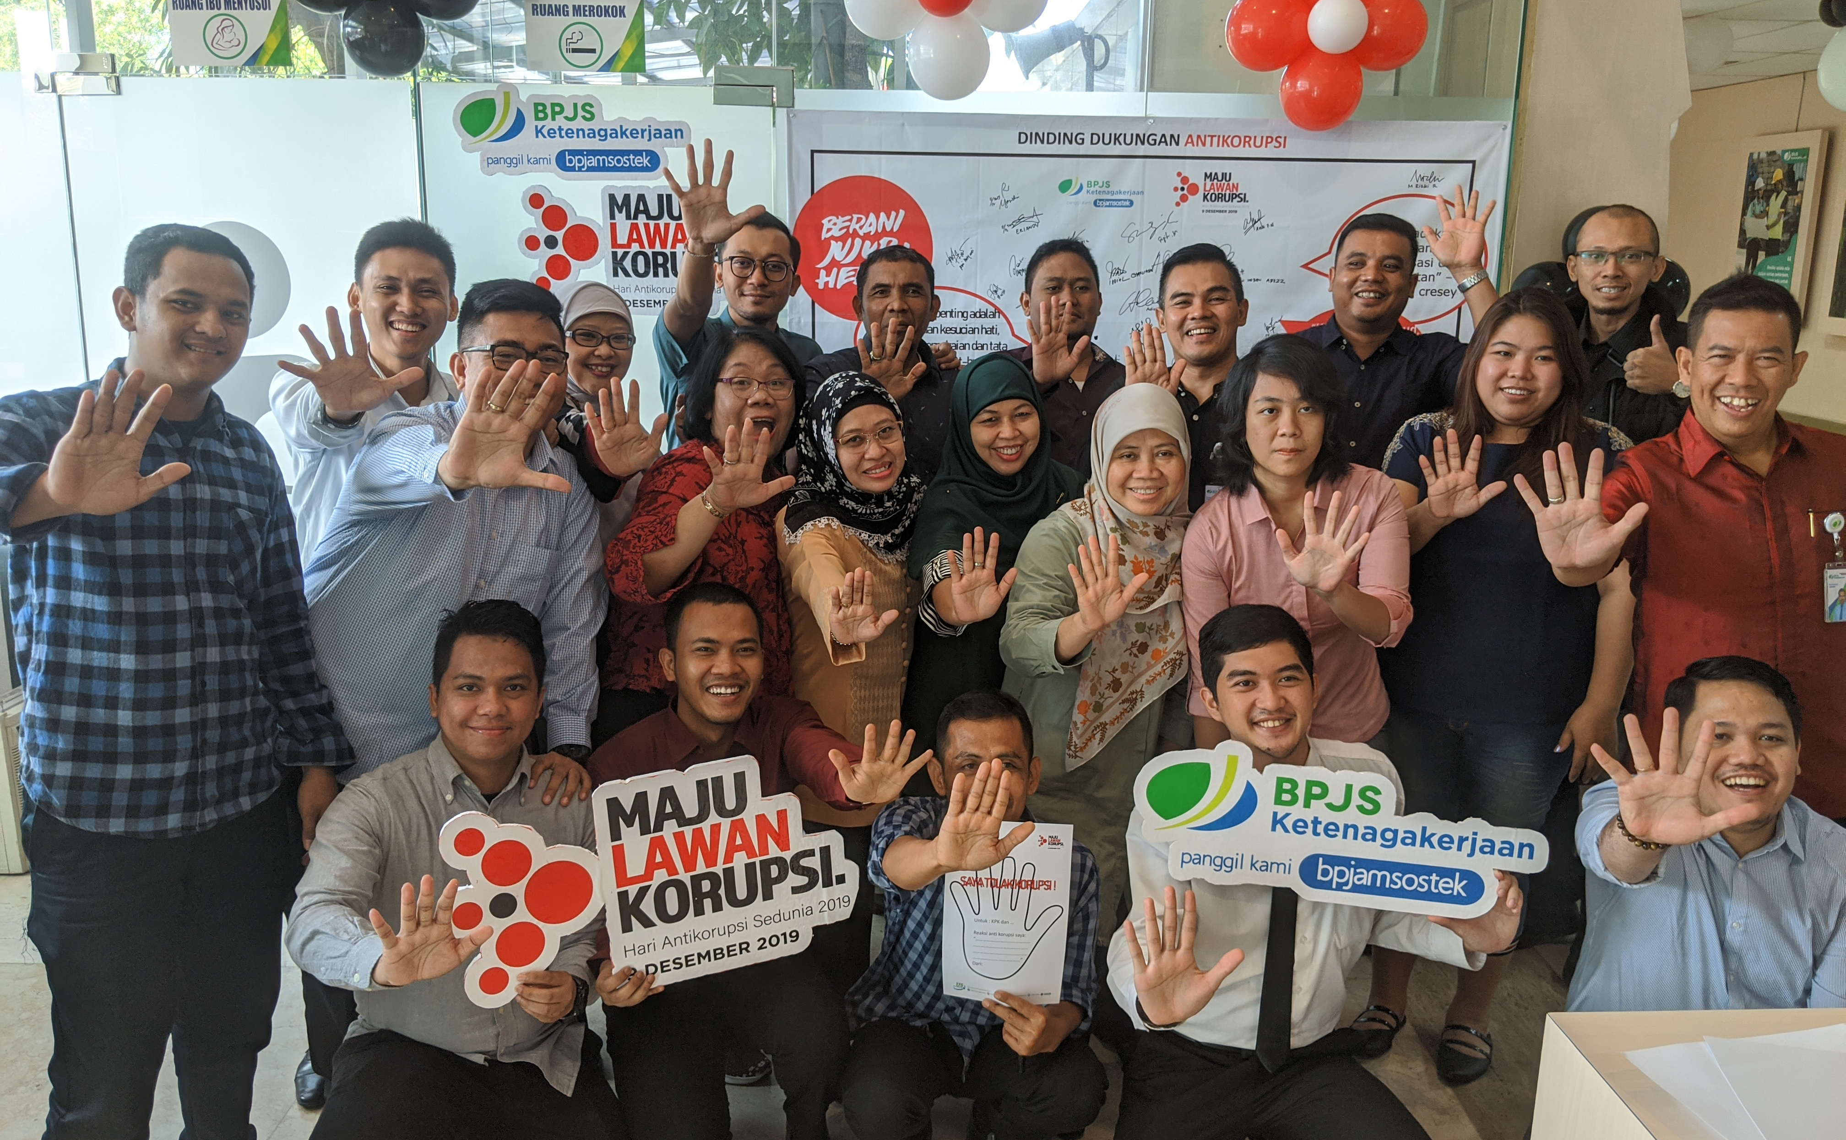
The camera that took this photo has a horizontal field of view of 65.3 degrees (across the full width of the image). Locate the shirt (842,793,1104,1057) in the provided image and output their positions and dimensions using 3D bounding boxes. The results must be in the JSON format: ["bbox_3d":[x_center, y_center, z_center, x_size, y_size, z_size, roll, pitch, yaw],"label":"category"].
[{"bbox_3d":[0.080,0.580,2.555,0.430,0.460,0.400,1,12,0],"label":"shirt"}]

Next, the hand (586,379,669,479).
[{"bbox_3d":[-0.496,-0.237,2.420,0.140,0.168,0.060,-5,9,-2],"label":"hand"}]

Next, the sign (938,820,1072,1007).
[{"bbox_3d":[0.141,0.580,2.450,0.210,0.296,0.012,3,-2,2],"label":"sign"}]

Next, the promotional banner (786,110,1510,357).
[{"bbox_3d":[0.602,-0.702,3.889,1.910,1.000,0.020,0,13,-3],"label":"promotional banner"}]

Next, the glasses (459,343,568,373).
[{"bbox_3d":[-0.650,-0.332,2.280,0.142,0.047,0.140,-5,15,-36],"label":"glasses"}]

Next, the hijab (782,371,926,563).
[{"bbox_3d":[-0.128,-0.200,2.680,0.255,0.345,0.280,-3,13,-15],"label":"hijab"}]

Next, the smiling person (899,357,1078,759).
[{"bbox_3d":[0.119,0.348,2.710,0.450,1.480,0.480,1,12,0],"label":"smiling person"}]

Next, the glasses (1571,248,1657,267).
[{"bbox_3d":[1.408,-0.636,2.932,0.143,0.040,0.140,6,14,24],"label":"glasses"}]

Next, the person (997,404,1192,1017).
[{"bbox_3d":[0.321,0.383,2.637,0.420,1.420,0.480,0,13,-2],"label":"person"}]

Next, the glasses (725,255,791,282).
[{"bbox_3d":[-0.348,-0.637,3.038,0.140,0.047,0.140,1,13,-7],"label":"glasses"}]

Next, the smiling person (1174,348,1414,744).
[{"bbox_3d":[0.639,0.364,2.558,0.430,1.530,0.460,3,12,8],"label":"smiling person"}]

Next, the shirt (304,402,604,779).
[{"bbox_3d":[-0.770,0.068,2.354,0.480,0.690,0.480,-7,15,-30],"label":"shirt"}]

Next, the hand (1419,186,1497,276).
[{"bbox_3d":[1.135,-0.719,3.050,0.160,0.188,0.070,5,13,19],"label":"hand"}]

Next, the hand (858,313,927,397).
[{"bbox_3d":[-0.065,-0.437,2.950,0.145,0.175,0.060,-1,10,0],"label":"hand"}]

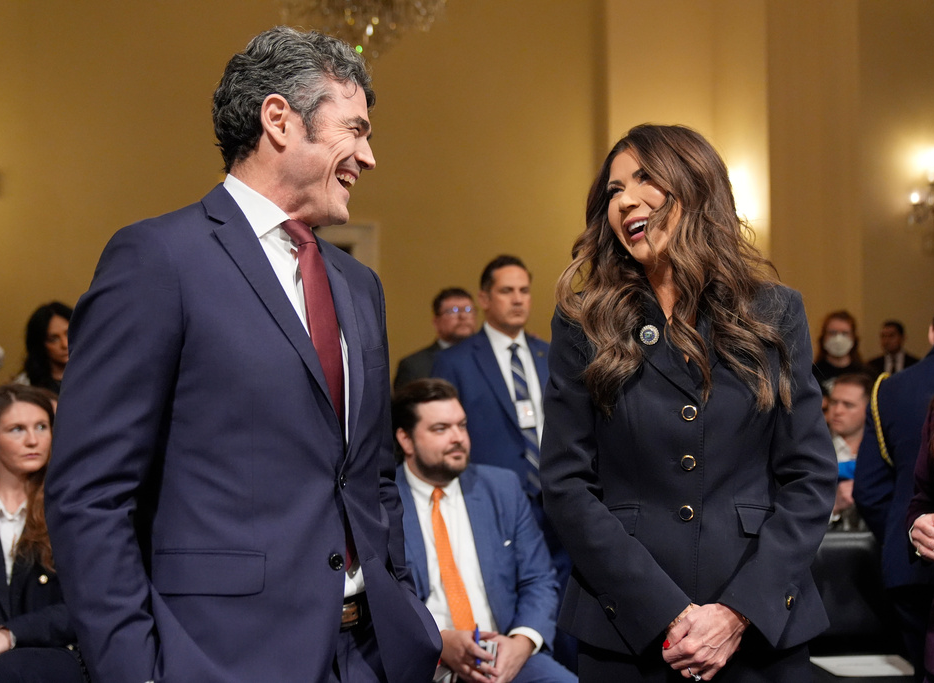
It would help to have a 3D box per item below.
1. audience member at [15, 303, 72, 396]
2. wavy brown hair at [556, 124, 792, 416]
[{"bbox_3d":[-1.590,0.660,4.180,0.460,1.620,0.300,1,-2,-35],"label":"audience member"},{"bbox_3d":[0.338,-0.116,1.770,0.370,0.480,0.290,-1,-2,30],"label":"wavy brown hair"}]

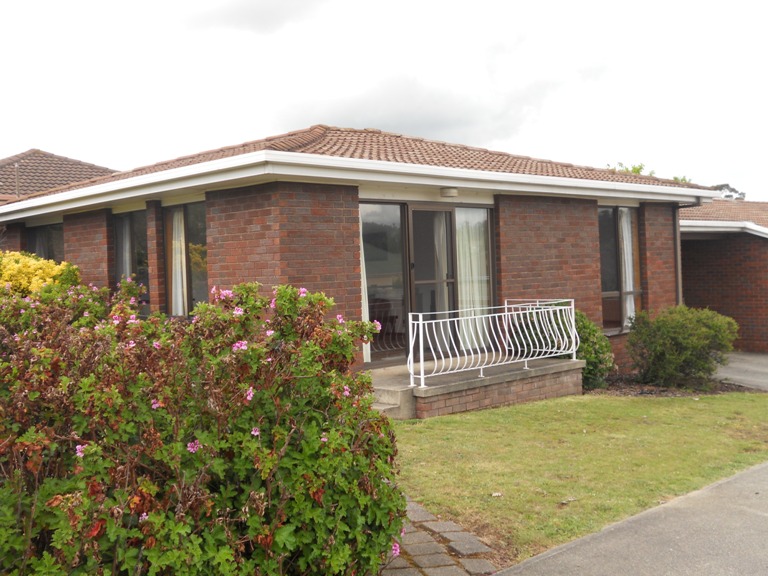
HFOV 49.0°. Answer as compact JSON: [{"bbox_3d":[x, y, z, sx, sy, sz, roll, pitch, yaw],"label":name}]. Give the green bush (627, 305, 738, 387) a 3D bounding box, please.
[{"bbox_3d":[4.740,0.890,13.400,1.720,1.200,1.550,-2,1,19],"label":"green bush"}]

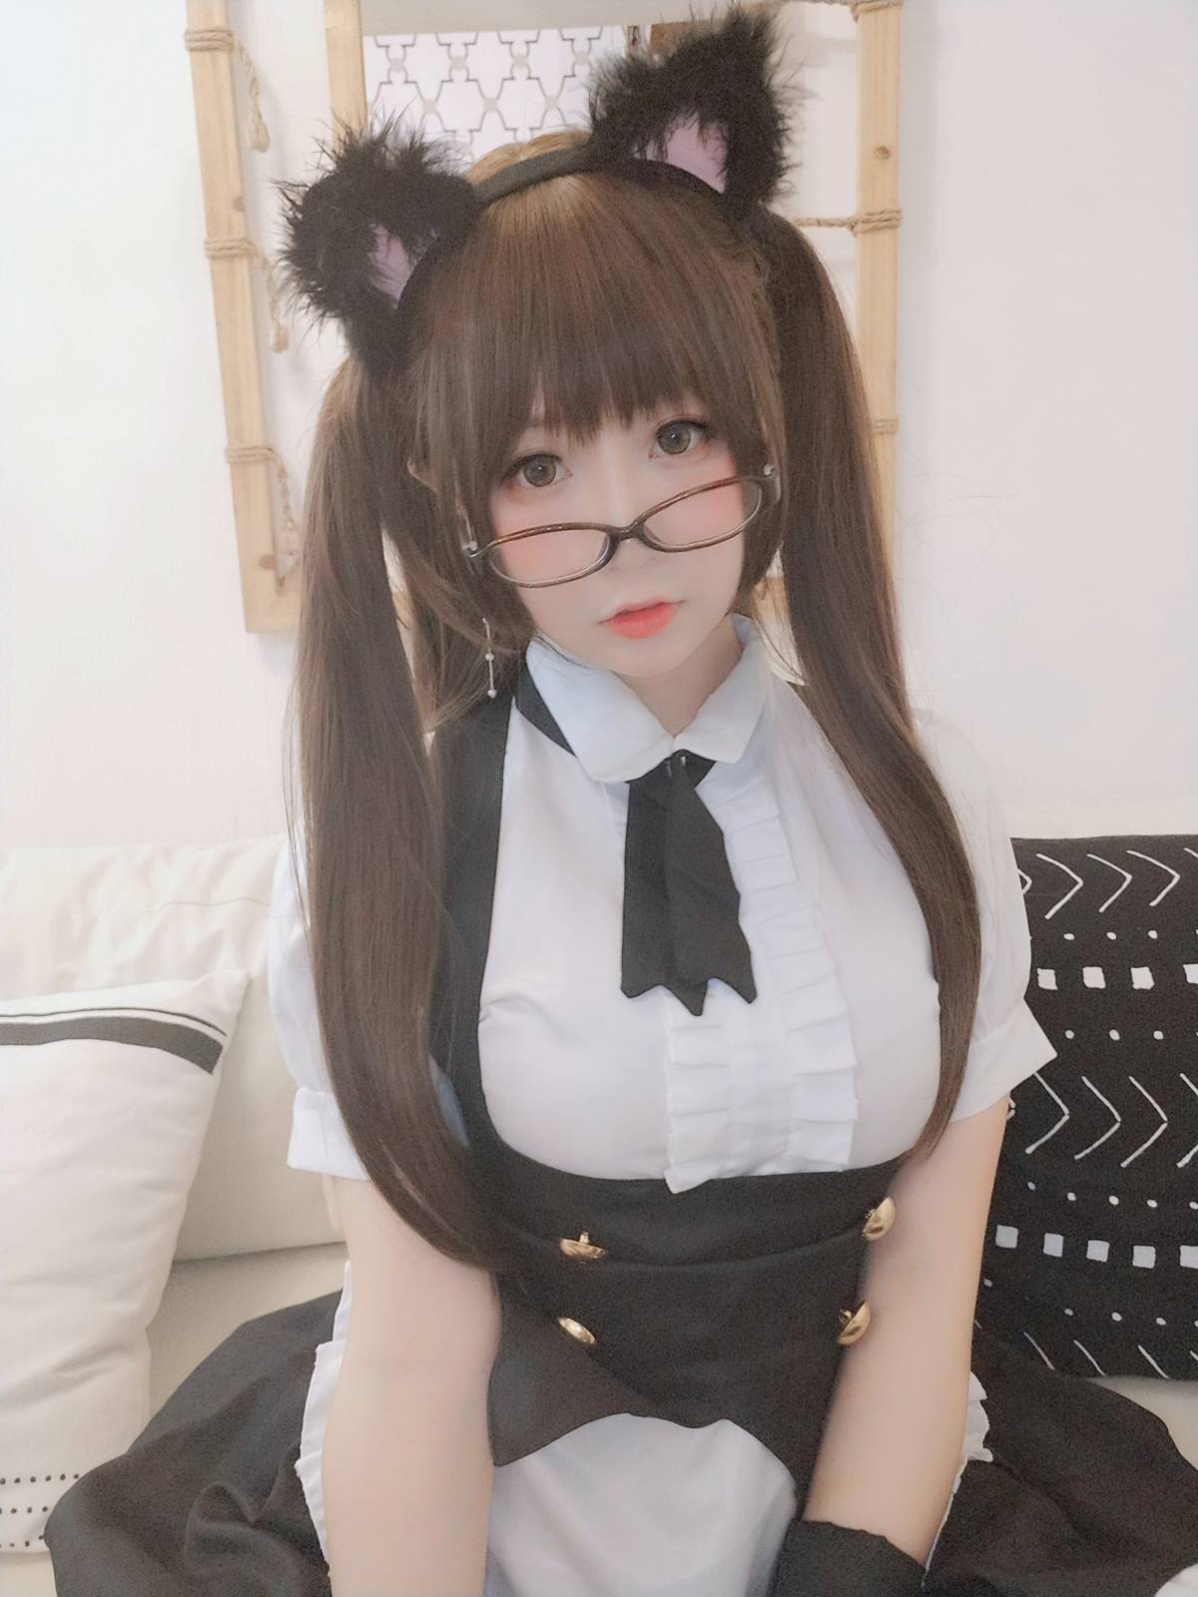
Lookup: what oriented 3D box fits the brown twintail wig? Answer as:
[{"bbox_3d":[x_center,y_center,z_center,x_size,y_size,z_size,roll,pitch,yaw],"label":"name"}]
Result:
[{"bbox_3d":[0.011,-0.048,0.652,0.385,0.623,0.244,-5,10,-2],"label":"brown twintail wig"}]

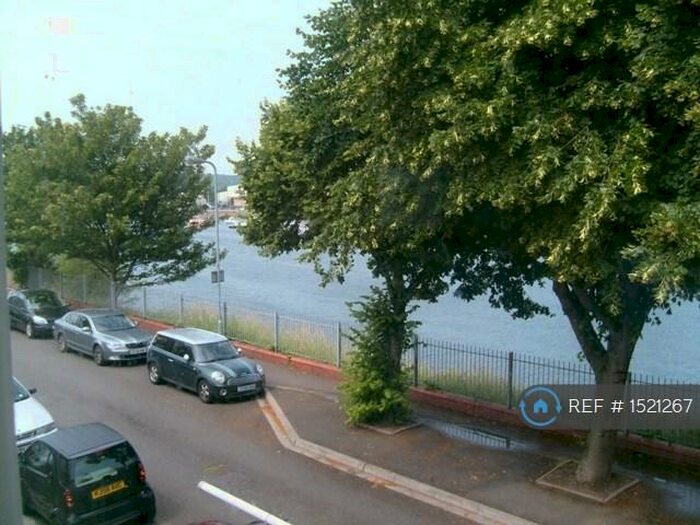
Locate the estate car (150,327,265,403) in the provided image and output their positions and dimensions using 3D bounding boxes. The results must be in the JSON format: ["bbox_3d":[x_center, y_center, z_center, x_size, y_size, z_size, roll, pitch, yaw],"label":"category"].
[{"bbox_3d":[-4.030,2.746,19.564,3.820,1.430,1.683,6,8,44],"label":"estate car"}]

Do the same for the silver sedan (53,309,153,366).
[{"bbox_3d":[-8.200,2.319,23.615,4.570,1.460,1.770,6,8,44],"label":"silver sedan"}]

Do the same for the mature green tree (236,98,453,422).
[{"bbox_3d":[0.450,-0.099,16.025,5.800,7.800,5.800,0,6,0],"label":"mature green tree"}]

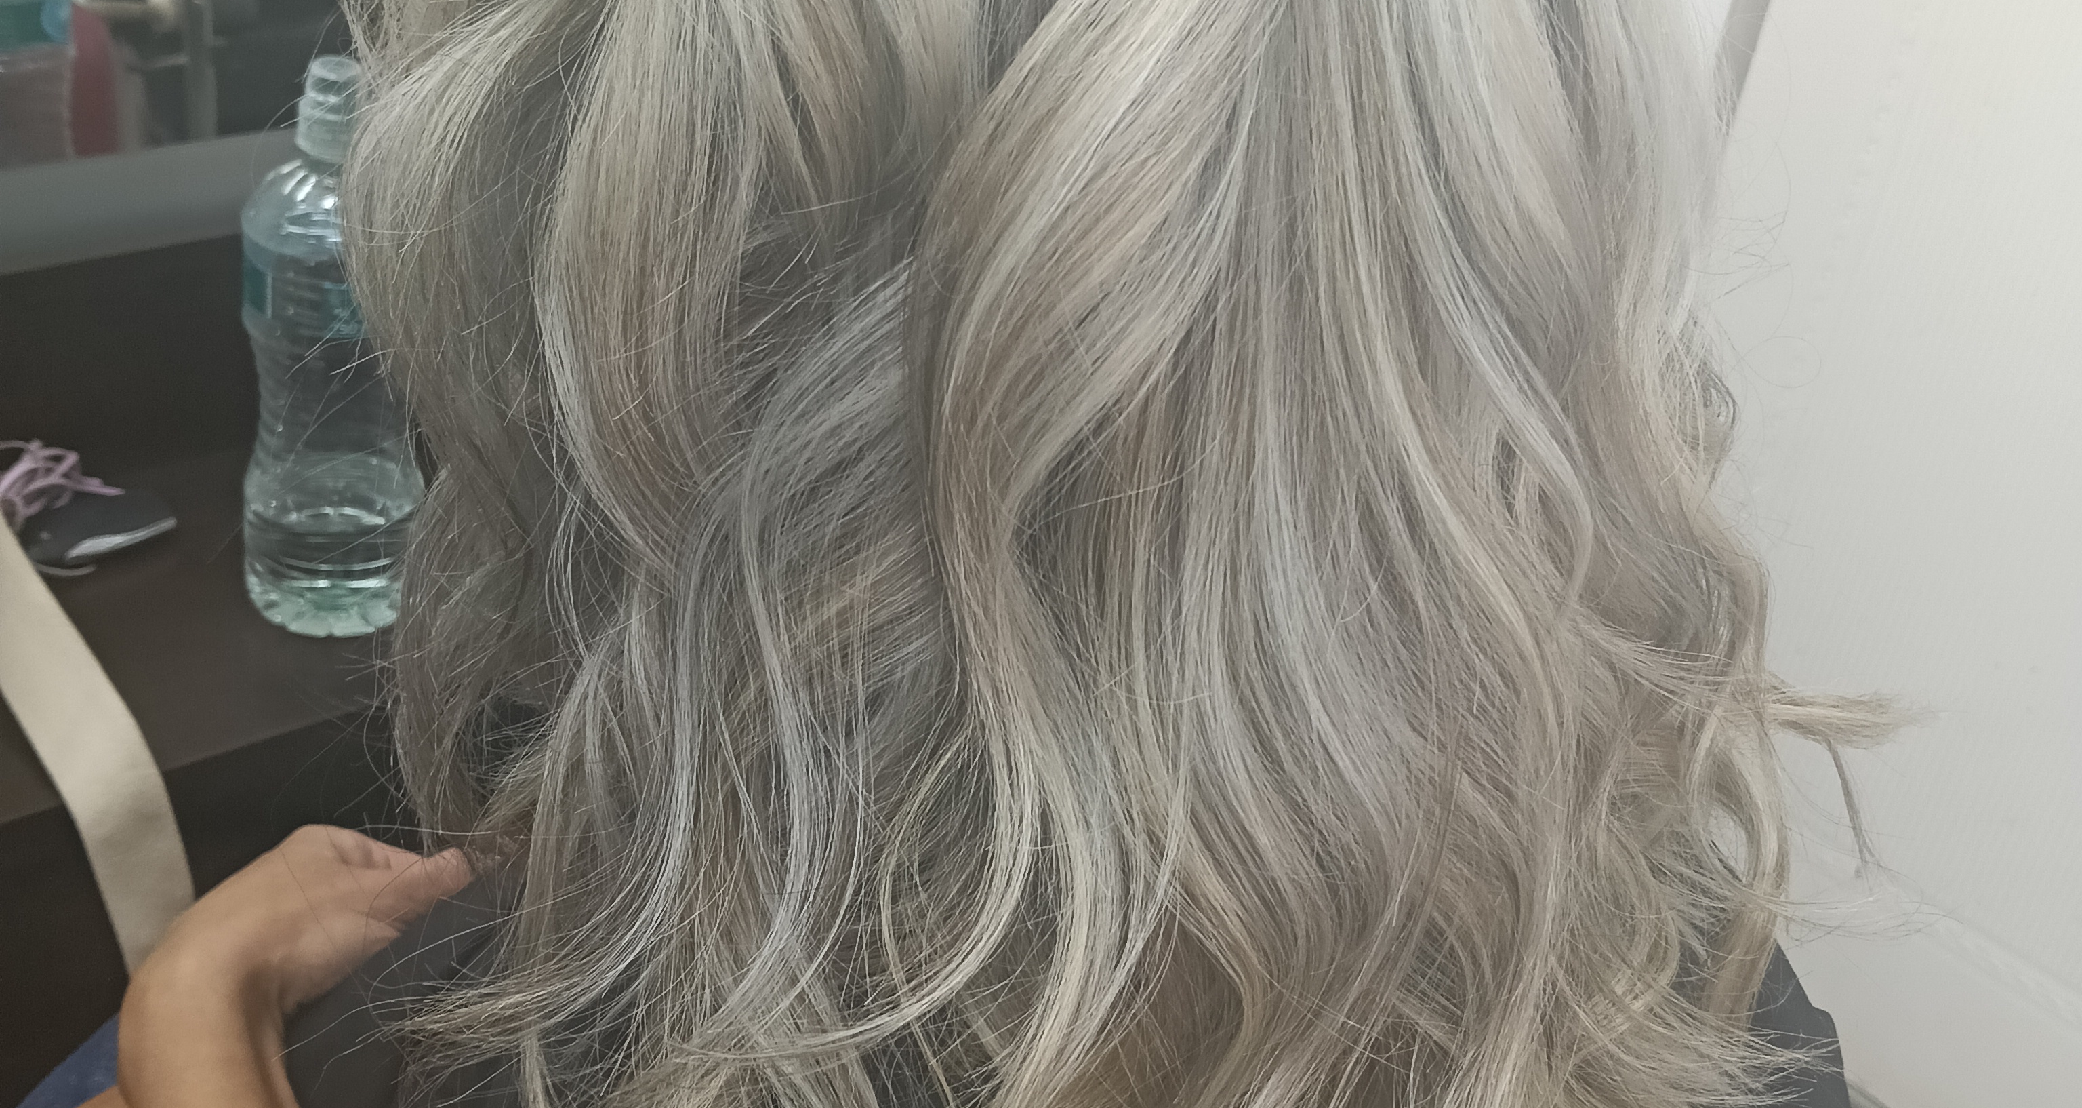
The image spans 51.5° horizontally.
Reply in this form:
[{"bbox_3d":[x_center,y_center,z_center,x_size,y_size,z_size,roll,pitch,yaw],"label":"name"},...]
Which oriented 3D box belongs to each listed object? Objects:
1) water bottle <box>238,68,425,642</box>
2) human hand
[{"bbox_3d":[-0.293,-0.086,0.898,0.074,0.238,0.074,9,26,0],"label":"water bottle"},{"bbox_3d":[-0.259,0.136,0.755,0.140,0.075,0.085,-25,6,-13],"label":"human hand"}]

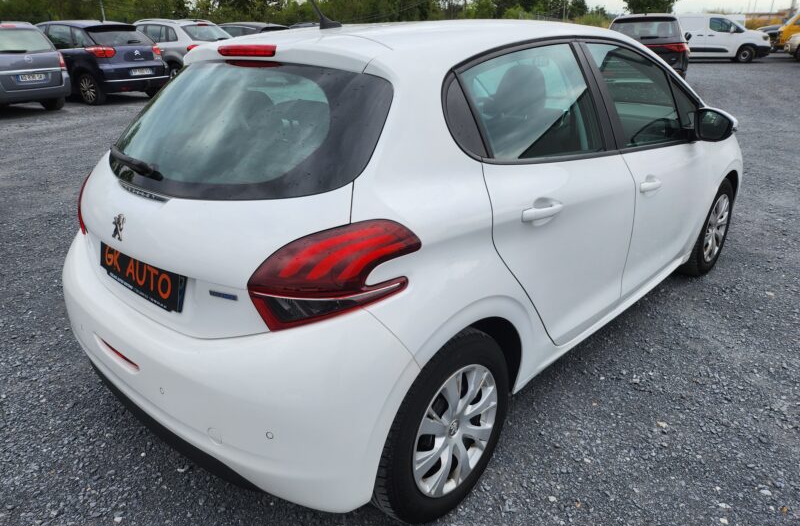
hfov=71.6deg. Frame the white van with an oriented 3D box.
[{"bbox_3d":[13.361,-9.626,23.754,4.420,1.820,1.880,9,24,21],"label":"white van"}]

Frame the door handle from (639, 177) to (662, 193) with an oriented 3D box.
[{"bbox_3d":[0.949,-0.298,2.106,0.045,0.042,0.195,19,28,40],"label":"door handle"}]

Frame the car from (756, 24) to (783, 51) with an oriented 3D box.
[{"bbox_3d":[20.236,-11.886,29.500,4.300,1.500,1.800,-17,27,-34],"label":"car"}]

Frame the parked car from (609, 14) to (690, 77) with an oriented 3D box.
[{"bbox_3d":[6.178,-5.391,14.034,1.840,1.650,4.600,9,24,23],"label":"parked car"}]

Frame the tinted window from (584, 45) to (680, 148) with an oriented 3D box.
[{"bbox_3d":[0.964,-0.674,2.201,0.680,0.410,0.060,-22,4,-43],"label":"tinted window"}]

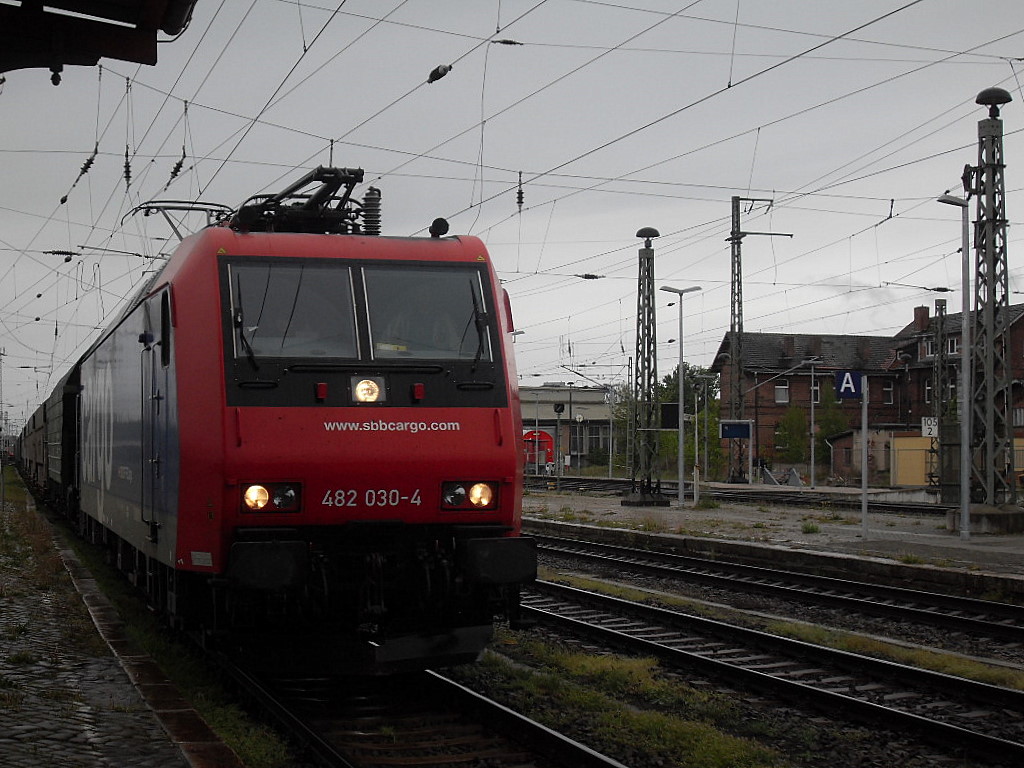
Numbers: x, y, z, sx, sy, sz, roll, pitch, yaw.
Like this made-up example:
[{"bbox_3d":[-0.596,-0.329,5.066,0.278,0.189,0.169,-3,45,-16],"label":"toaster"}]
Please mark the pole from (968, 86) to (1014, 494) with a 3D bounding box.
[{"bbox_3d":[9.933,-1.841,36.183,0.800,8.703,0.800,1,-3,-17],"label":"pole"}]

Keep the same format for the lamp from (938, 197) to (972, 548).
[{"bbox_3d":[8.254,-0.330,32.664,0.680,6.476,0.260,1,-3,-17],"label":"lamp"}]

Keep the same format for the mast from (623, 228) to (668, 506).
[{"bbox_3d":[4.235,-0.556,54.784,1.200,8.722,1.200,1,-3,-17],"label":"mast"}]

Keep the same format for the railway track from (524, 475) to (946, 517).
[{"bbox_3d":[8.843,5.860,92.910,2.600,0.250,54.846,1,-3,-17],"label":"railway track"}]

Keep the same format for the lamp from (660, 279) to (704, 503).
[{"bbox_3d":[5.320,0.370,54.645,1.360,6.867,0.260,1,-3,-17],"label":"lamp"}]

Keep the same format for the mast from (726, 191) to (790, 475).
[{"bbox_3d":[15.221,-2.692,106.833,4.200,17.496,1.000,1,-3,-17],"label":"mast"}]

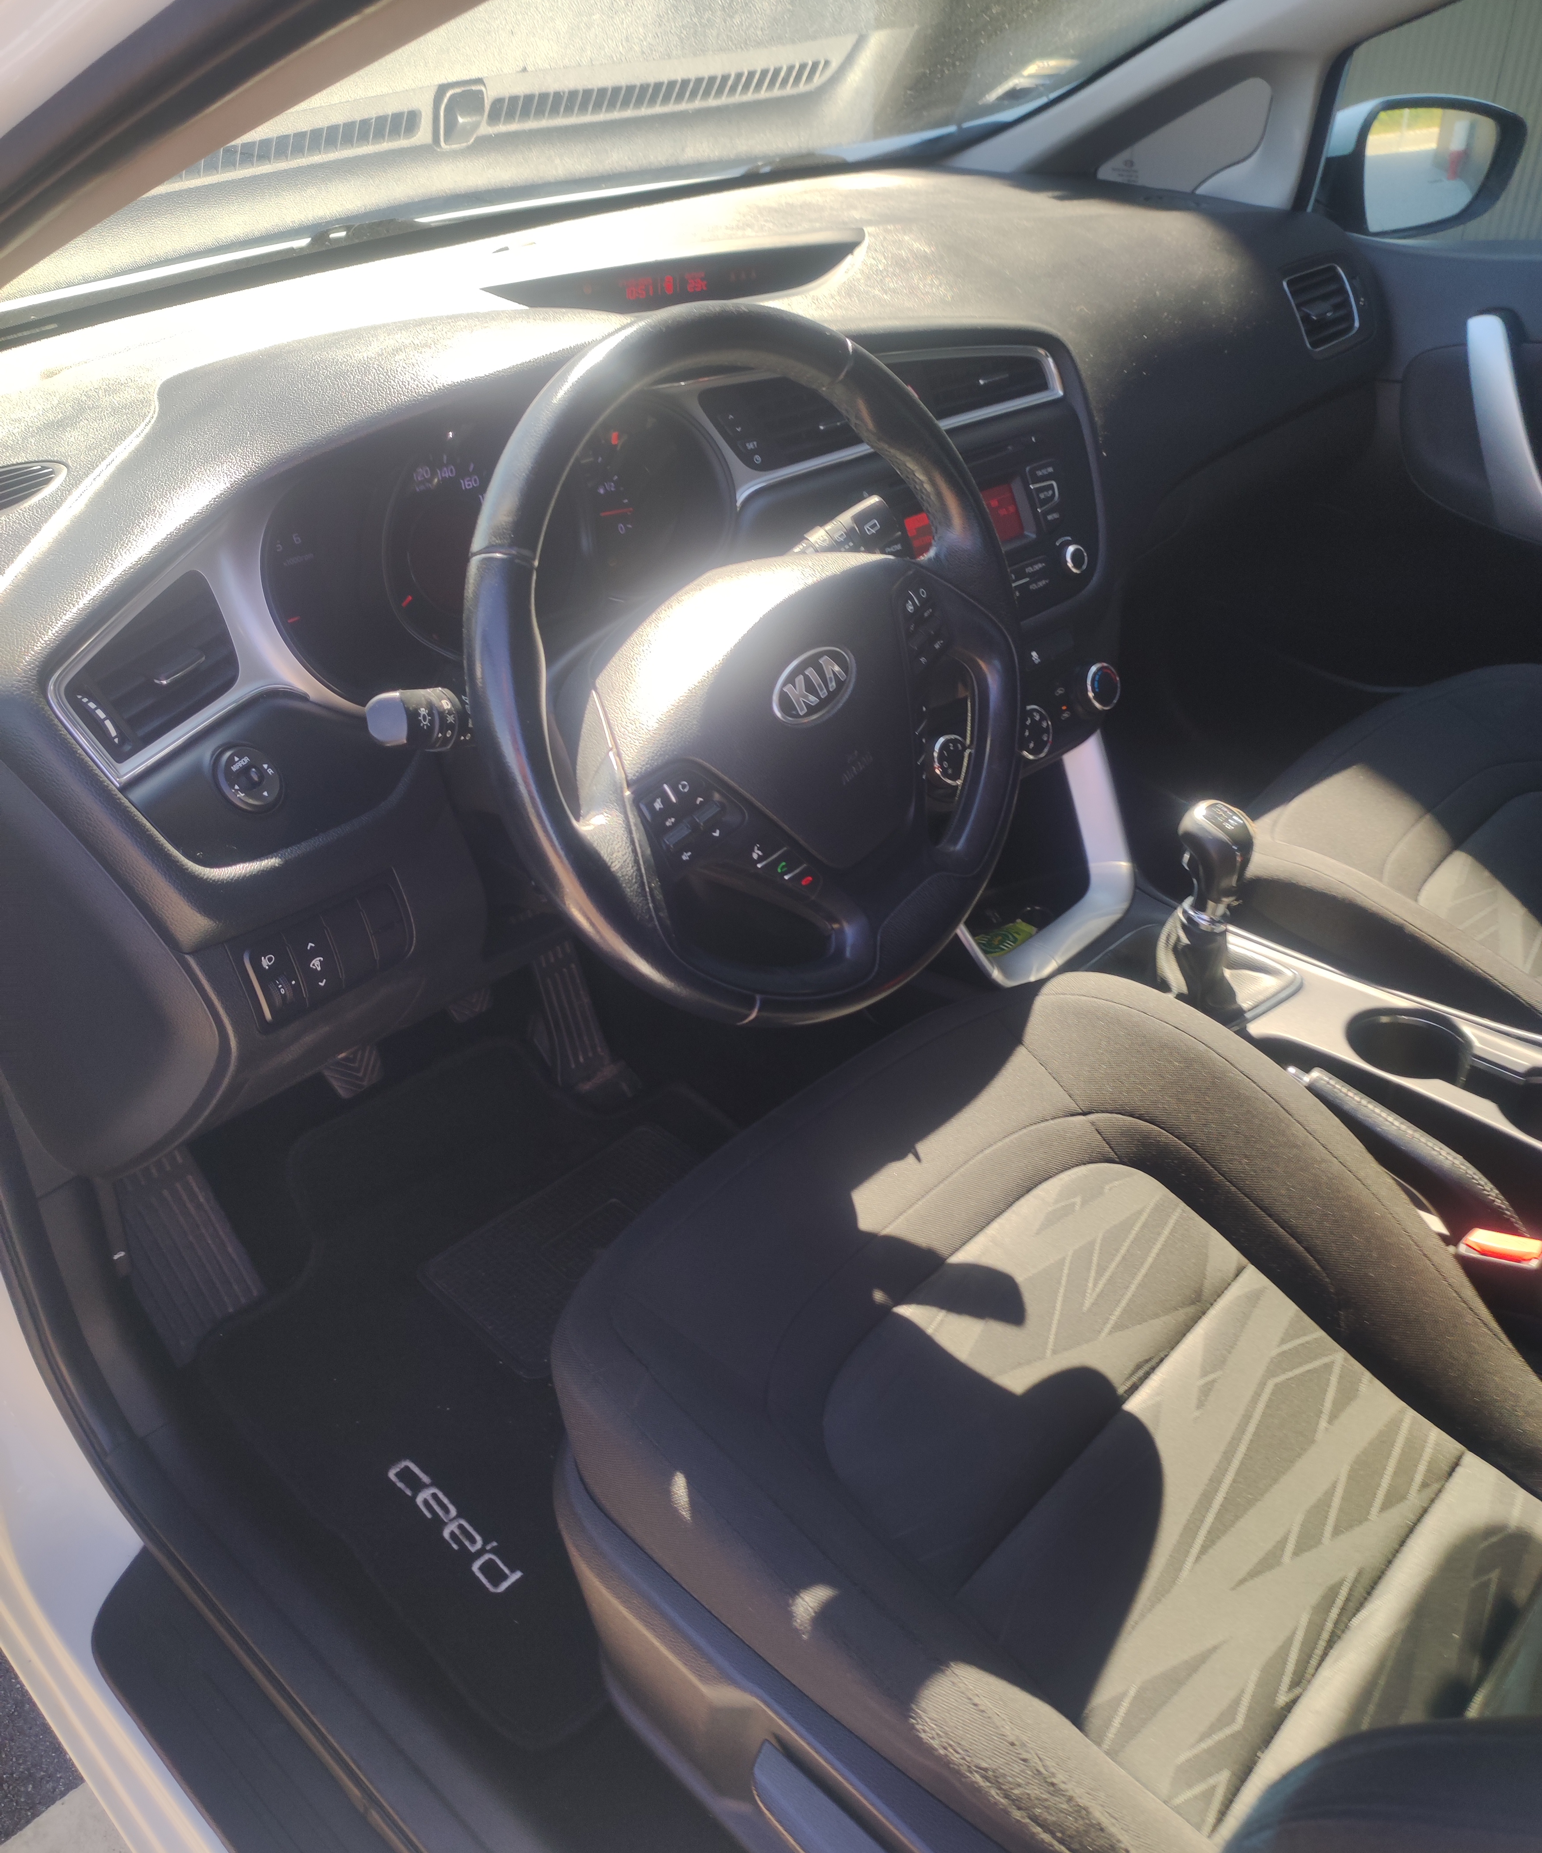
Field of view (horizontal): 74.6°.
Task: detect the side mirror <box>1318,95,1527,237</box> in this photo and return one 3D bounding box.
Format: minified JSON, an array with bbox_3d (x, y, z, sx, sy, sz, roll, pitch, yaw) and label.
[{"bbox_3d":[0.787,-0.918,1.223,0.220,0.142,0.130,-20,36,-20],"label":"side mirror"}]

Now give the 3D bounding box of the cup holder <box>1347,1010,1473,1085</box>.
[{"bbox_3d":[0.505,0.117,0.817,0.088,0.060,0.084,26,45,32],"label":"cup holder"}]

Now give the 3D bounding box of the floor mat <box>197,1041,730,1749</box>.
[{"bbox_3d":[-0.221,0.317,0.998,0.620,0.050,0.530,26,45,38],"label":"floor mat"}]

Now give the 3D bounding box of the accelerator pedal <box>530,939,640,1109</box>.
[{"bbox_3d":[-0.223,0.119,1.200,0.055,0.185,0.072,3,26,46],"label":"accelerator pedal"}]

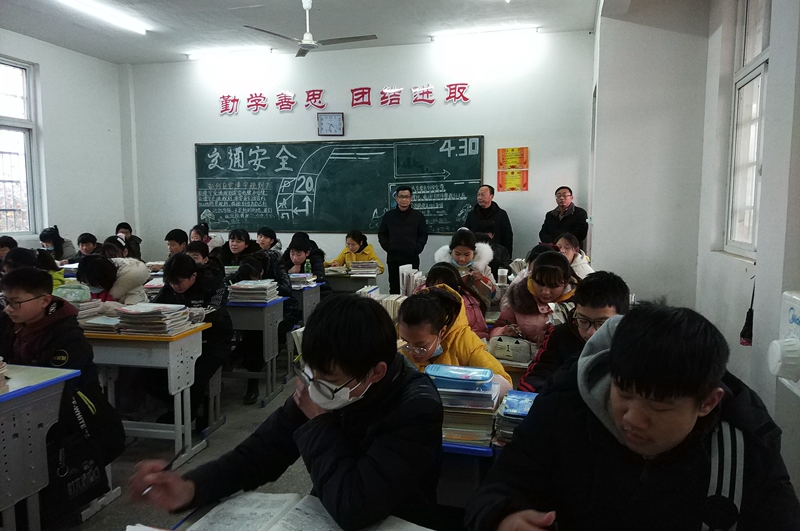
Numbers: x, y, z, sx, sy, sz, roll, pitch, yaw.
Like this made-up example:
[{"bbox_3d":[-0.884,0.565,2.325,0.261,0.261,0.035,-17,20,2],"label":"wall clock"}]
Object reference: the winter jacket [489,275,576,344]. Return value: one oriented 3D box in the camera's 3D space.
[{"bbox_3d":[0.754,0.396,2.892,0.580,0.690,0.500,1,6,11],"label":"winter jacket"}]

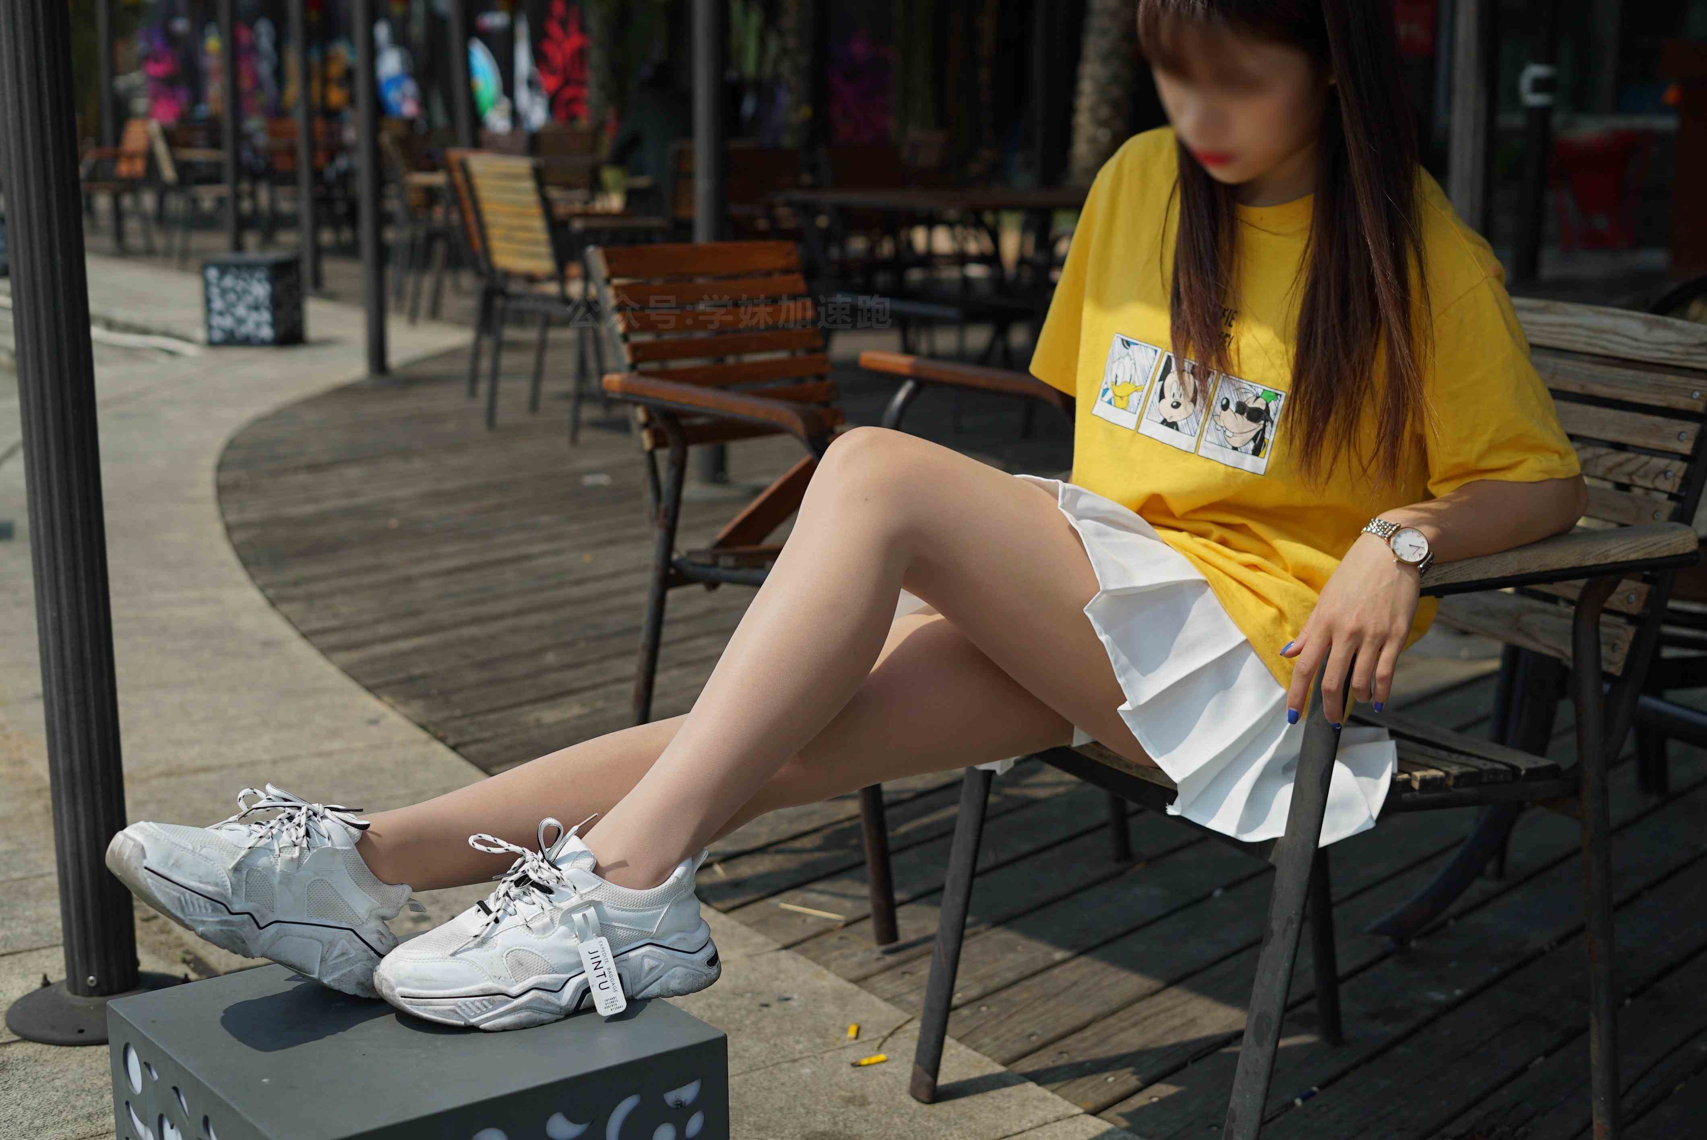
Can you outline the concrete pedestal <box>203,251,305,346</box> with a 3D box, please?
[{"bbox_3d":[-2.805,-1.267,11.100,0.350,0.385,0.350,2,11,11],"label":"concrete pedestal"}]

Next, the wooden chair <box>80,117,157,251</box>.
[{"bbox_3d":[-5.042,-2.591,16.000,0.640,0.900,0.560,-9,14,-38],"label":"wooden chair"}]

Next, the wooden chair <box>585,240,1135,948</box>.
[{"bbox_3d":[0.001,-0.021,3.412,0.535,0.880,0.680,-11,15,-42],"label":"wooden chair"}]

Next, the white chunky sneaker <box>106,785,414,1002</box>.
[{"bbox_3d":[-0.456,0.250,1.857,0.270,0.130,0.105,27,-4,-31],"label":"white chunky sneaker"}]

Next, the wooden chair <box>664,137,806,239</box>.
[{"bbox_3d":[-0.508,-1.380,10.100,0.560,0.900,0.620,-3,12,-14],"label":"wooden chair"}]

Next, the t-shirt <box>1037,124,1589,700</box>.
[{"bbox_3d":[0.464,-0.163,2.440,0.520,0.540,0.340,9,2,39],"label":"t-shirt"}]

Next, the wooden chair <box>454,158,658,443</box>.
[{"bbox_3d":[-0.915,-0.877,7.695,0.630,0.910,0.520,-11,15,-43],"label":"wooden chair"}]

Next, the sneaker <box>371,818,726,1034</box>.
[{"bbox_3d":[-0.238,0.283,1.880,0.275,0.130,0.105,-3,11,-13],"label":"sneaker"}]

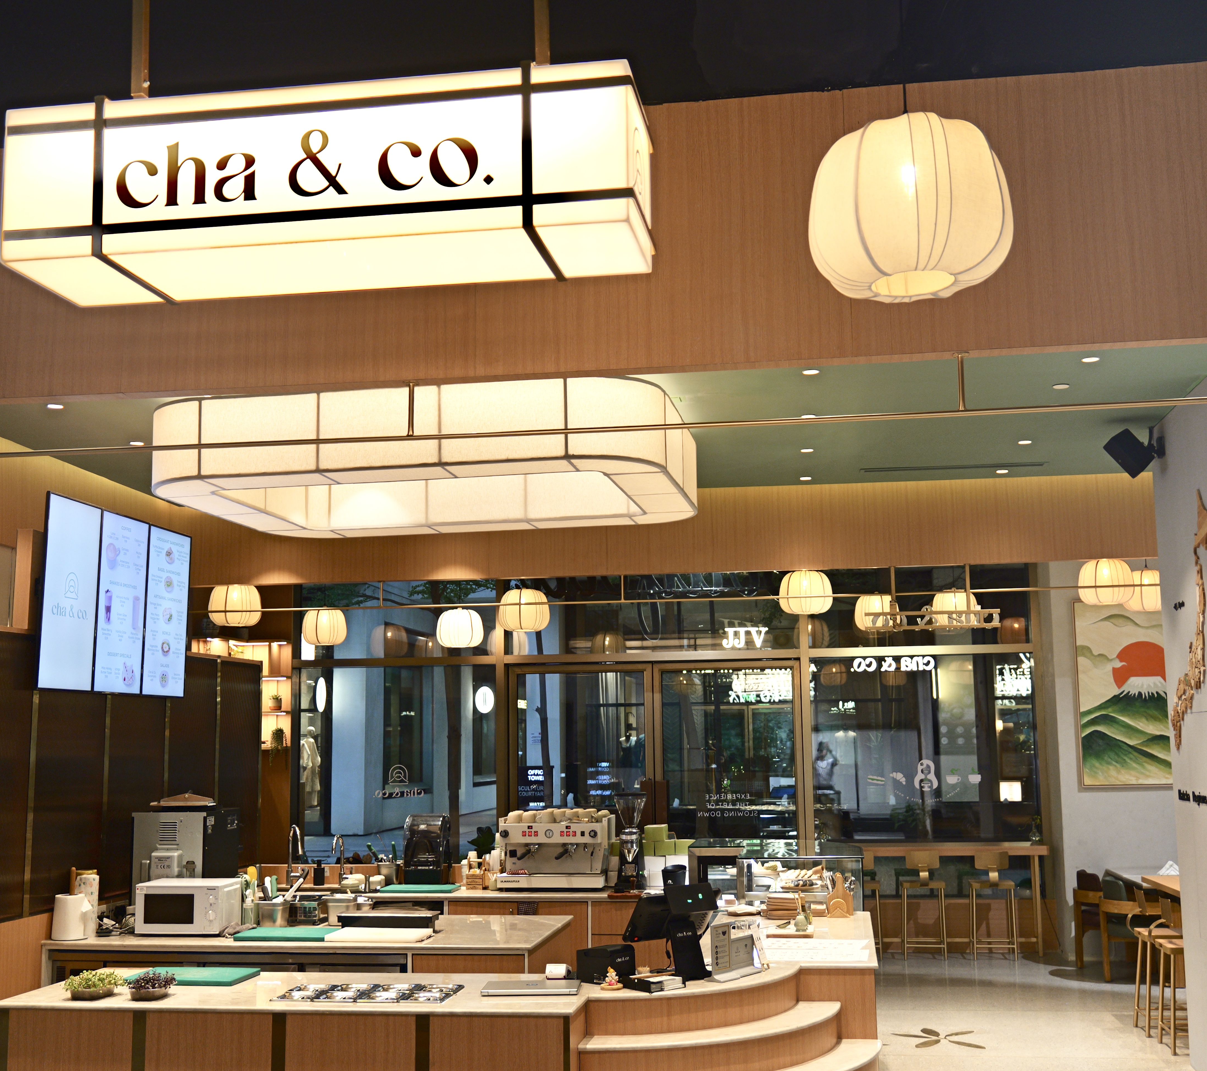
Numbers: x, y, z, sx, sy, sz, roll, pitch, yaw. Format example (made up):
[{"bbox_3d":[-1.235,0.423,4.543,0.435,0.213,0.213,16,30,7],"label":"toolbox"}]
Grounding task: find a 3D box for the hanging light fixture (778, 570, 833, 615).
[{"bbox_3d":[1.551,0.441,10.580,0.410,0.345,0.410,-2,-8,9],"label":"hanging light fixture"}]

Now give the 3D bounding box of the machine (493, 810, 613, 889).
[{"bbox_3d":[-0.302,2.096,9.266,0.710,0.480,0.550,-2,-9,8],"label":"machine"}]

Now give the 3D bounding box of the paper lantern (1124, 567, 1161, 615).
[{"bbox_3d":[4.323,0.440,11.012,0.400,0.330,0.400,-2,-9,9],"label":"paper lantern"}]

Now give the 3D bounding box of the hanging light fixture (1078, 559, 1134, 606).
[{"bbox_3d":[3.714,0.343,10.231,0.420,0.350,0.420,-2,-9,8],"label":"hanging light fixture"}]

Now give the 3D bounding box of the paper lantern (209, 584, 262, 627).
[{"bbox_3d":[-2.889,0.543,10.828,0.405,0.335,0.405,-2,-9,9],"label":"paper lantern"}]

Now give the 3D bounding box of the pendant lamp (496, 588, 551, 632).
[{"bbox_3d":[-0.618,0.588,10.889,0.415,0.350,0.415,-2,-9,8],"label":"pendant lamp"}]

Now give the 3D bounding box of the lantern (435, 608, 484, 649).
[{"bbox_3d":[-1.248,0.819,12.117,0.410,0.345,0.410,-1,-8,0],"label":"lantern"}]

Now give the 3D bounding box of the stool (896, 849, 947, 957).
[{"bbox_3d":[2.712,3.126,11.738,0.370,0.880,0.420,-2,-8,9],"label":"stool"}]

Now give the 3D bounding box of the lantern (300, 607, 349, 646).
[{"bbox_3d":[-2.524,0.836,12.582,0.410,0.345,0.410,-2,-8,9],"label":"lantern"}]

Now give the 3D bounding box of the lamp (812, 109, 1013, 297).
[{"bbox_3d":[0.634,-0.676,2.850,0.425,0.360,0.425,-2,-9,8],"label":"lamp"}]

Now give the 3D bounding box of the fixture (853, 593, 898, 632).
[{"bbox_3d":[2.378,0.674,12.058,0.390,0.325,0.390,-2,-9,9],"label":"fixture"}]

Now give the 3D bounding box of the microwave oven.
[{"bbox_3d":[-2.139,1.929,7.210,0.442,0.250,0.330,-2,-8,9],"label":"microwave oven"}]

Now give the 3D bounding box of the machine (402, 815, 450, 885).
[{"bbox_3d":[-1.192,2.147,9.533,0.280,0.480,0.320,-2,-9,8],"label":"machine"}]

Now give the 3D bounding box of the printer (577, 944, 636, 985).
[{"bbox_3d":[0.013,1.691,5.472,0.135,0.127,0.195,-7,-11,34],"label":"printer"}]

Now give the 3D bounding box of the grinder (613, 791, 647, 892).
[{"bbox_3d":[0.176,1.937,8.792,0.190,0.602,0.330,-2,-9,9],"label":"grinder"}]

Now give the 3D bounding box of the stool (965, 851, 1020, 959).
[{"bbox_3d":[3.288,3.109,11.665,0.370,0.880,0.420,-2,-8,9],"label":"stool"}]

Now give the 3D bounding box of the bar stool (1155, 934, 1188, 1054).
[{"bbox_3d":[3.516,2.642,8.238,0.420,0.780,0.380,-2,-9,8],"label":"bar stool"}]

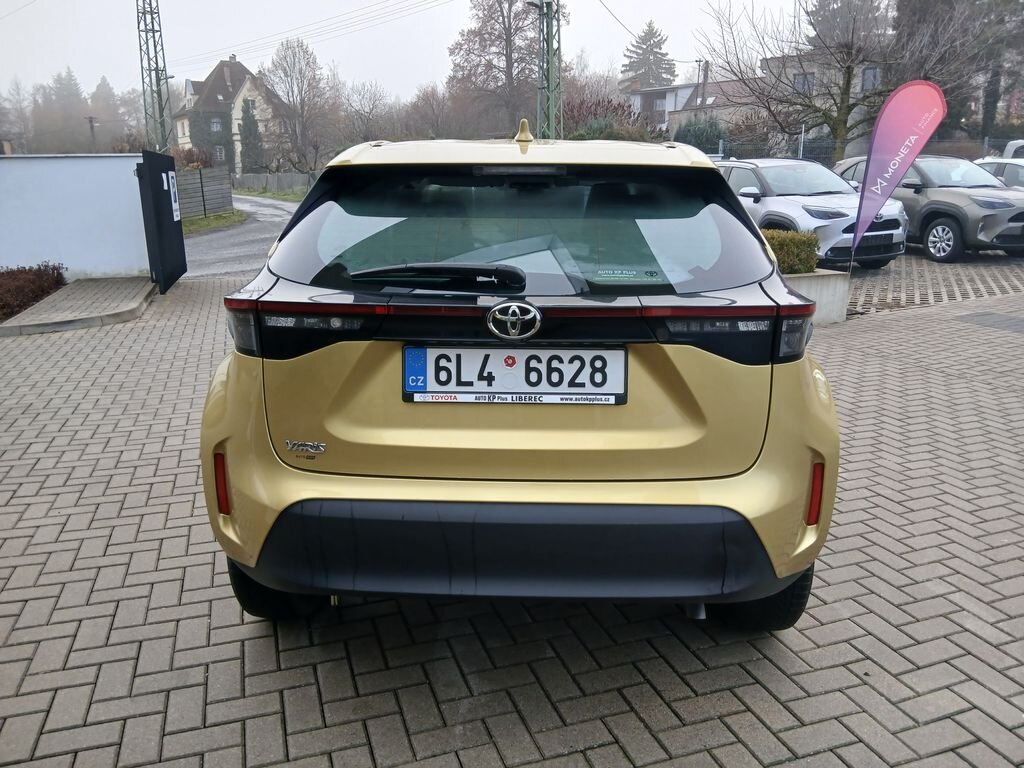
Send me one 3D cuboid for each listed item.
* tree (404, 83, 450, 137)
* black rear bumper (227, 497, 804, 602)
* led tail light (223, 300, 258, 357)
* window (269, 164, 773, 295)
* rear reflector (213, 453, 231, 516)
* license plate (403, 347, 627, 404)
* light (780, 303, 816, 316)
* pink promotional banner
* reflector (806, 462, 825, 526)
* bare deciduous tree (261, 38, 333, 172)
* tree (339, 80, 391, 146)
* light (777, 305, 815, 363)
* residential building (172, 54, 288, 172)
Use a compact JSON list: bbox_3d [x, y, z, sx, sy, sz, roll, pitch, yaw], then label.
[{"bbox_3d":[-8.350,-25.050,76.000,4.600,9.500,4.600,0,12,0],"label":"tree"},{"bbox_3d":[0.006,0.386,1.914,1.500,0.285,0.270,1,13,2],"label":"black rear bumper"},{"bbox_3d":[-0.665,-0.139,1.895,0.108,0.142,0.115,3,14,11],"label":"led tail light"},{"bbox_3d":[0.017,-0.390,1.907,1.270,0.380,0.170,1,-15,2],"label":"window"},{"bbox_3d":[-0.753,0.262,1.998,0.032,0.172,0.030,6,14,21],"label":"rear reflector"},{"bbox_3d":[0.006,-0.020,1.835,0.528,0.133,0.020,0,14,2],"label":"license plate"},{"bbox_3d":[0.689,-0.179,1.850,0.105,0.032,0.070,-2,14,-6],"label":"light"},{"bbox_3d":[4.221,-2.386,8.400,0.830,1.760,0.100,3,15,12],"label":"pink promotional banner"},{"bbox_3d":[0.756,0.276,1.915,0.030,0.162,0.030,-5,15,-17],"label":"reflector"},{"bbox_3d":[-21.575,-27.883,77.000,7.000,12.800,7.000,-1,14,0],"label":"bare deciduous tree"},{"bbox_3d":[-12.953,-22.325,68.000,4.500,9.300,4.500,0,12,0],"label":"tree"},{"bbox_3d":[0.690,-0.124,1.874,0.120,0.145,0.140,1,13,2],"label":"light"},{"bbox_3d":[-33.189,-32.006,91.000,11.300,13.400,11.000,-9,16,-29],"label":"residential building"}]

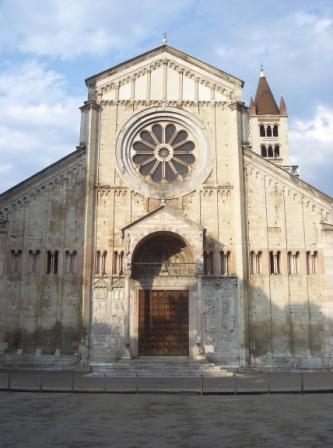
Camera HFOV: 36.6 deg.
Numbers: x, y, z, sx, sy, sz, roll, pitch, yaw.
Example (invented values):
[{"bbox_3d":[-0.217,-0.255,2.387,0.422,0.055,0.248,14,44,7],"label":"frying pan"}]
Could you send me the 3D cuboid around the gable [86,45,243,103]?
[{"bbox_3d":[-0.114,-11.816,40.404,12.399,5.028,1.000,0,-14,-1],"label":"gable"}]

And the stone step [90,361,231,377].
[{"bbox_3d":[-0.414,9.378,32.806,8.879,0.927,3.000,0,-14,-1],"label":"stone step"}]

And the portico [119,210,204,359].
[{"bbox_3d":[-0.243,4.116,35.290,5.796,10.393,2.500,0,-14,-1],"label":"portico"}]

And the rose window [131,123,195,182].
[{"bbox_3d":[-0.155,-5.504,39.079,4.942,4.947,0.450,0,-14,-1],"label":"rose window"}]

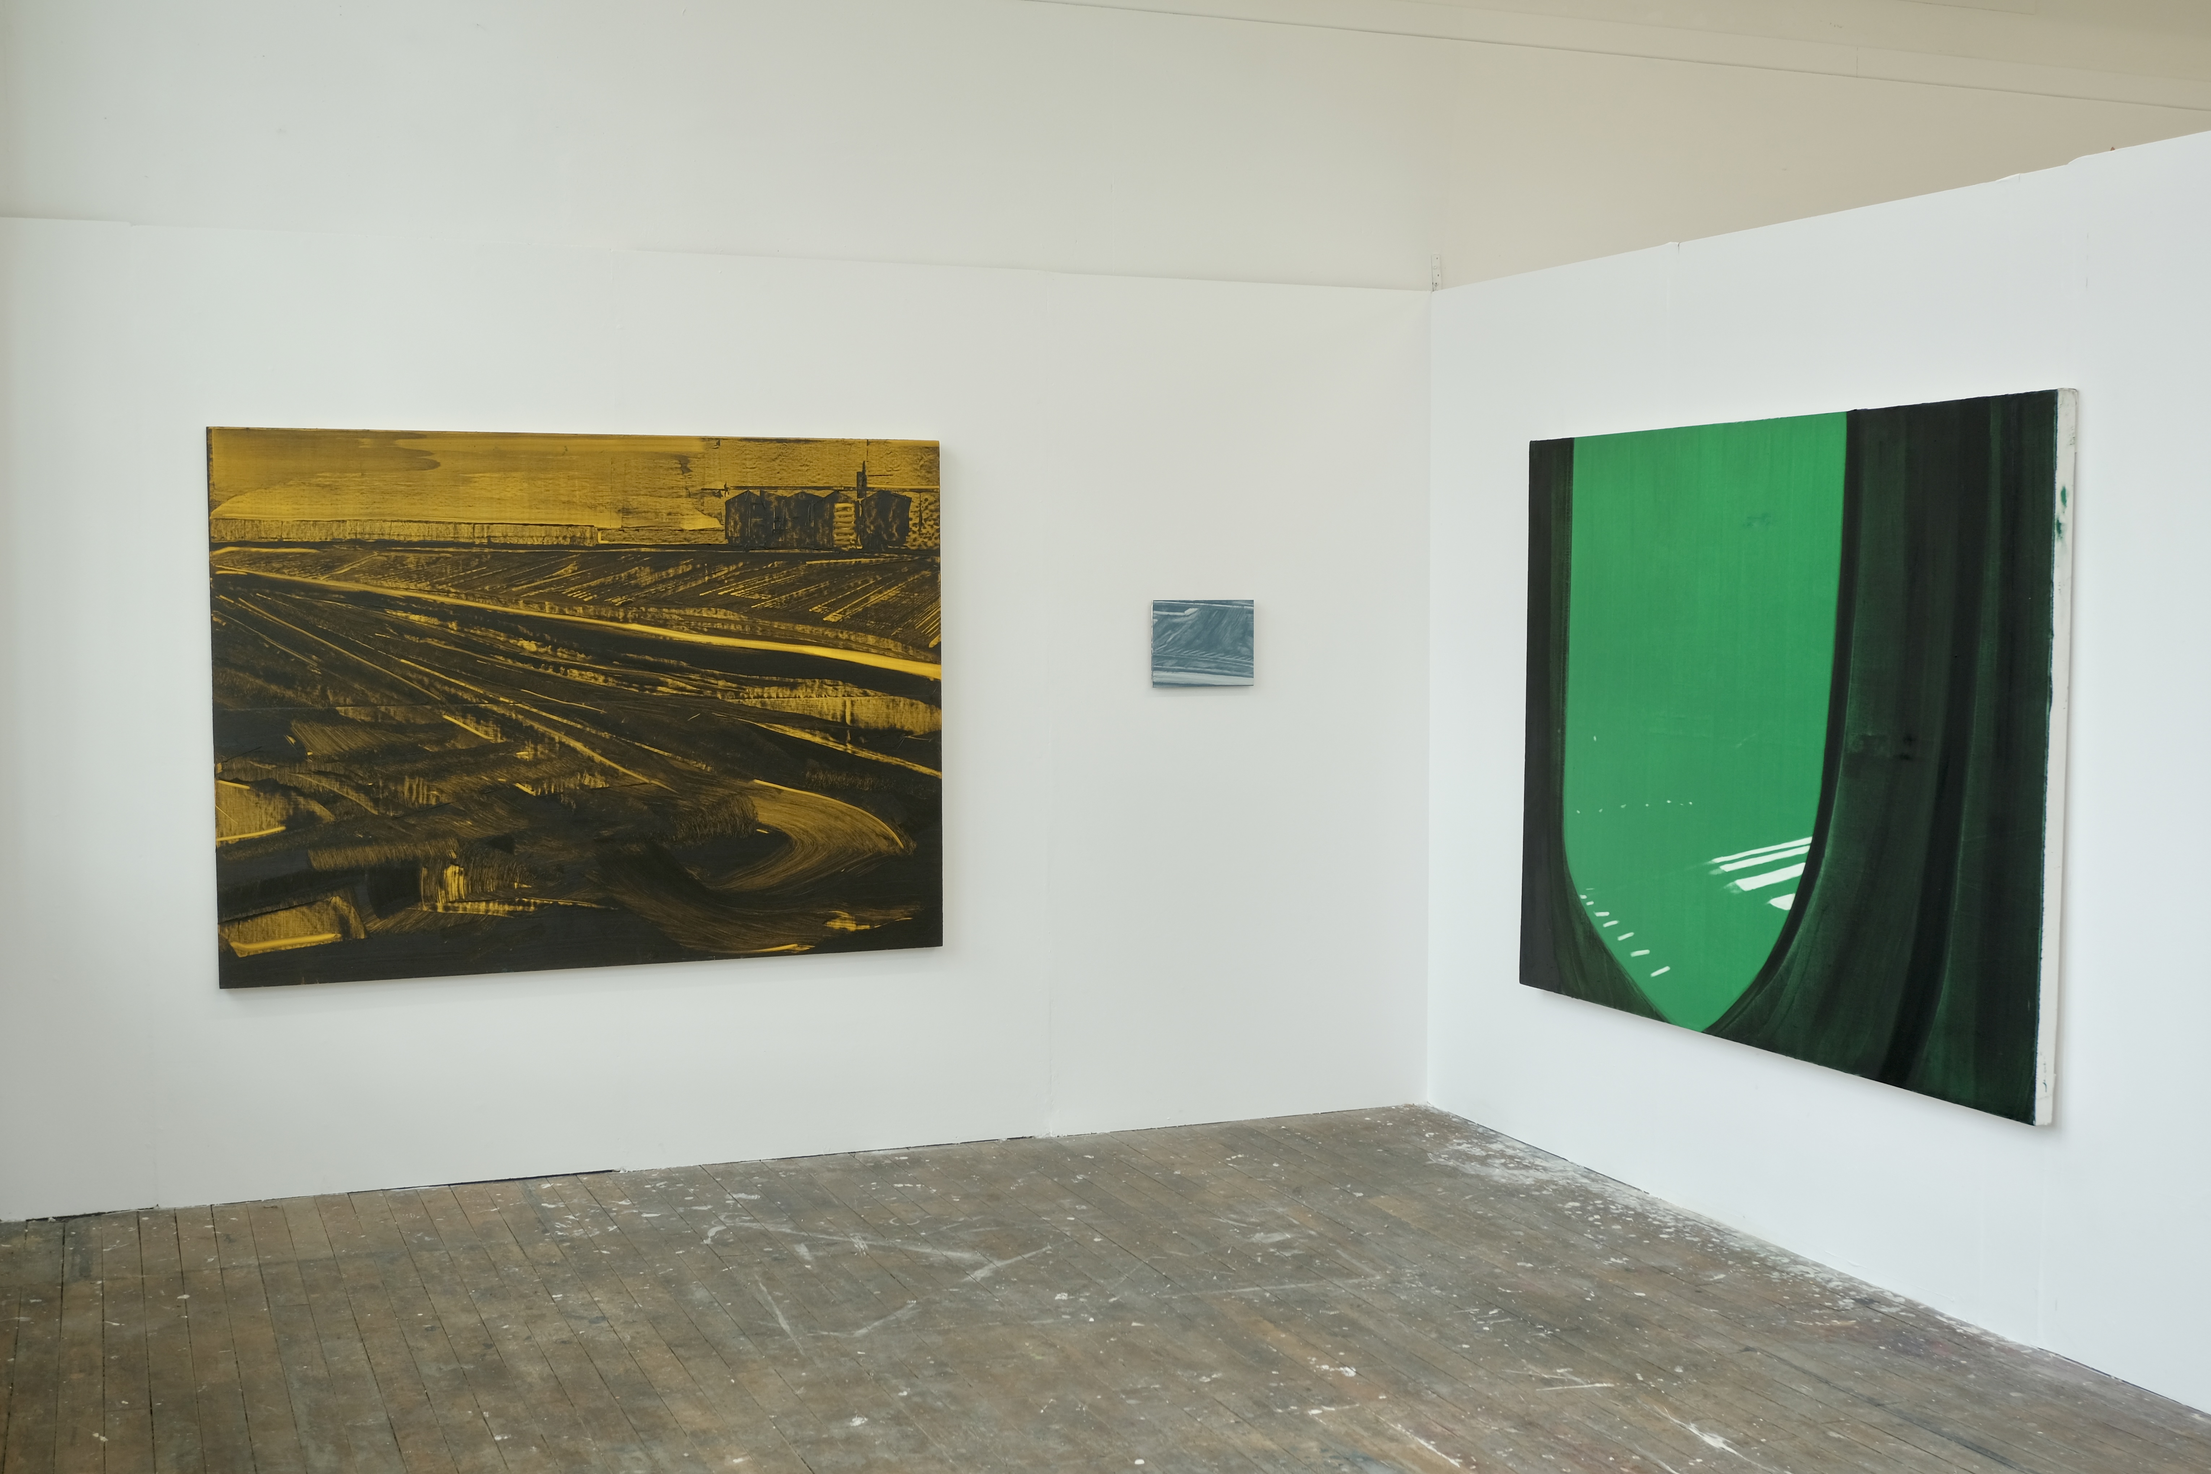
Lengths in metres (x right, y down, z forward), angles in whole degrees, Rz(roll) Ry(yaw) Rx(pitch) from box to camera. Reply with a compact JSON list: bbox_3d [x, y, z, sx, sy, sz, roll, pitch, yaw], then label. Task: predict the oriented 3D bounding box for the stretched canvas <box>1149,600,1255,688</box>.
[{"bbox_3d":[0.281,-0.269,7.105,0.318,0.252,0.022,-1,4,-21],"label":"stretched canvas"}]

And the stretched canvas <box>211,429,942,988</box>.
[{"bbox_3d":[-1.346,-0.091,6.485,1.897,1.402,0.040,-1,4,-21],"label":"stretched canvas"}]

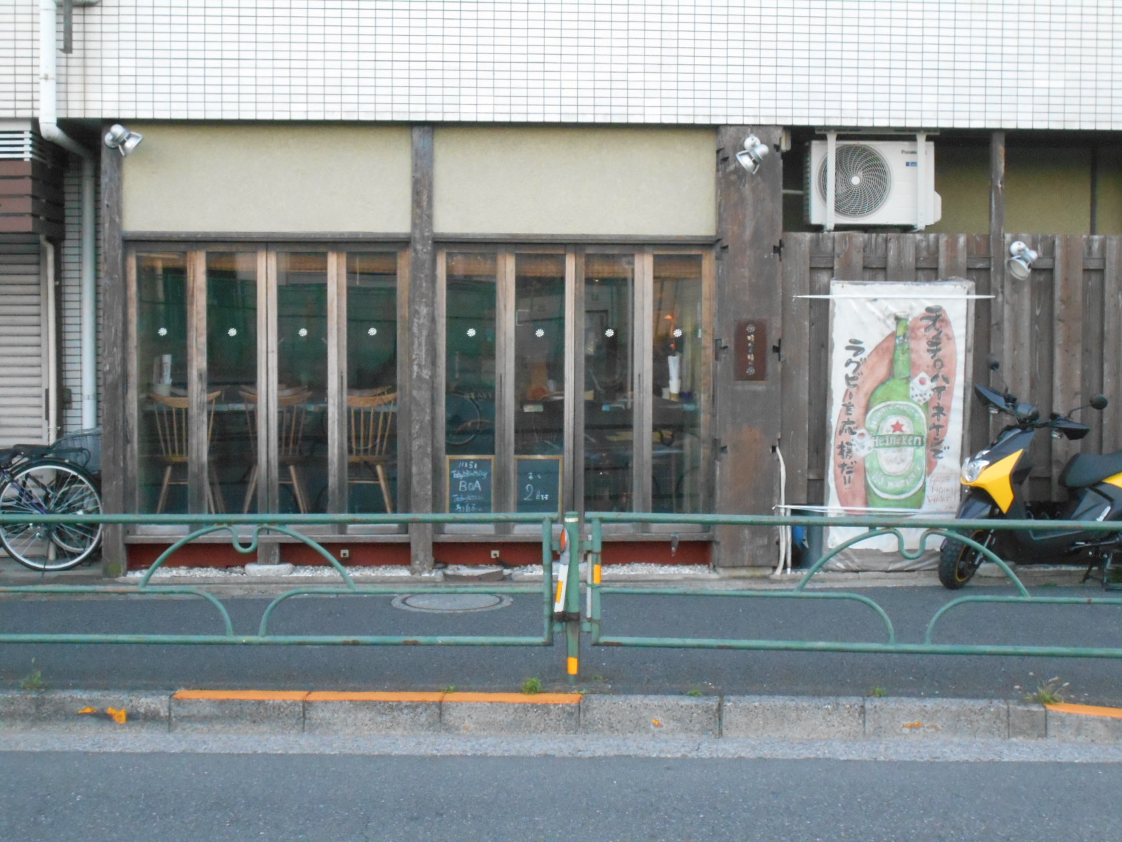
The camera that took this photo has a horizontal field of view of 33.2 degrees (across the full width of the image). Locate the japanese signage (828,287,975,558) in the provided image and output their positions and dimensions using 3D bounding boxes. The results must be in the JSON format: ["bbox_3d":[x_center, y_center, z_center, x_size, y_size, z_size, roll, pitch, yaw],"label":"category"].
[{"bbox_3d":[2.118,-0.017,11.760,0.928,1.711,0.030,0,3,-5],"label":"japanese signage"}]

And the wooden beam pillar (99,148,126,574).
[{"bbox_3d":[-2.702,-0.409,11.378,0.127,2.710,0.130,0,3,-5],"label":"wooden beam pillar"}]

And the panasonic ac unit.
[{"bbox_3d":[1.988,-1.504,12.089,0.832,0.557,0.300,0,3,-5],"label":"panasonic ac unit"}]

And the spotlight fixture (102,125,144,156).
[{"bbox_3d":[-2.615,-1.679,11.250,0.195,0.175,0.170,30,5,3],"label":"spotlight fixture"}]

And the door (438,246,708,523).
[{"bbox_3d":[0.086,-0.193,11.641,1.696,1.760,0.060,0,3,-5],"label":"door"}]

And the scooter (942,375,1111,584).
[{"bbox_3d":[3.090,0.377,11.394,1.820,1.240,0.720,-1,3,-16],"label":"scooter"}]

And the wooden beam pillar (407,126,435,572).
[{"bbox_3d":[-0.848,-0.425,11.528,0.131,2.724,0.130,0,3,-5],"label":"wooden beam pillar"}]

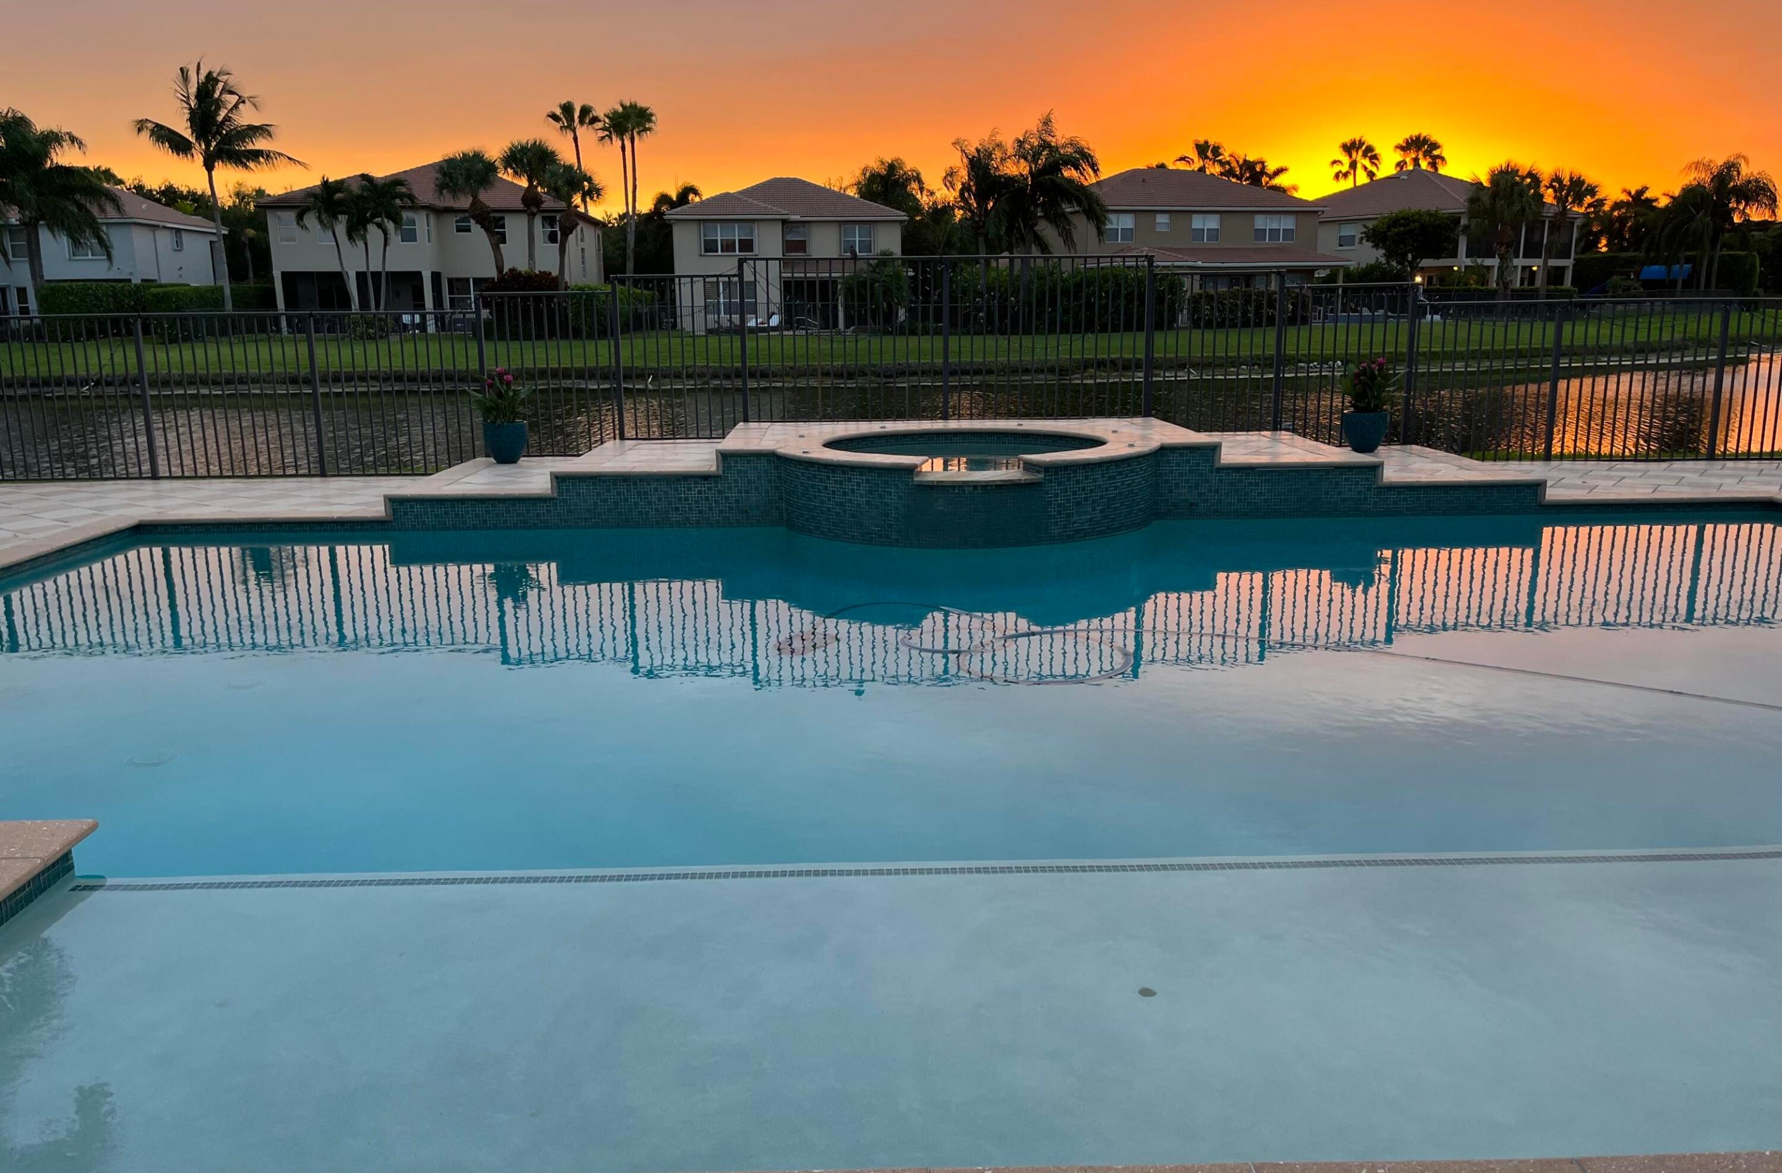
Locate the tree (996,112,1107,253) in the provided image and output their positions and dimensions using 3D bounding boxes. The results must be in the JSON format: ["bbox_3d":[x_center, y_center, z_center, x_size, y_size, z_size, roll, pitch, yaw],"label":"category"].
[{"bbox_3d":[7.059,-15.977,59.039,4.840,9.376,4.840,1,12,7],"label":"tree"}]

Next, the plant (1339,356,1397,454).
[{"bbox_3d":[4.392,-1.681,12.342,0.508,0.875,0.508,4,13,19],"label":"plant"}]

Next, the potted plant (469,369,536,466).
[{"bbox_3d":[-3.545,-1.564,12.214,0.585,0.865,0.526,-4,12,-16],"label":"potted plant"}]

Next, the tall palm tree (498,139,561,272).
[{"bbox_3d":[-15.185,-14.725,56.756,2.609,8.107,2.609,-4,12,-14],"label":"tall palm tree"}]

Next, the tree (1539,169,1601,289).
[{"bbox_3d":[36.516,-18.668,72.436,3.030,7.427,3.030,5,13,26],"label":"tree"}]

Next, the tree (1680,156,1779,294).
[{"bbox_3d":[49.472,-21.073,79.430,4.995,8.835,4.745,7,14,31],"label":"tree"}]

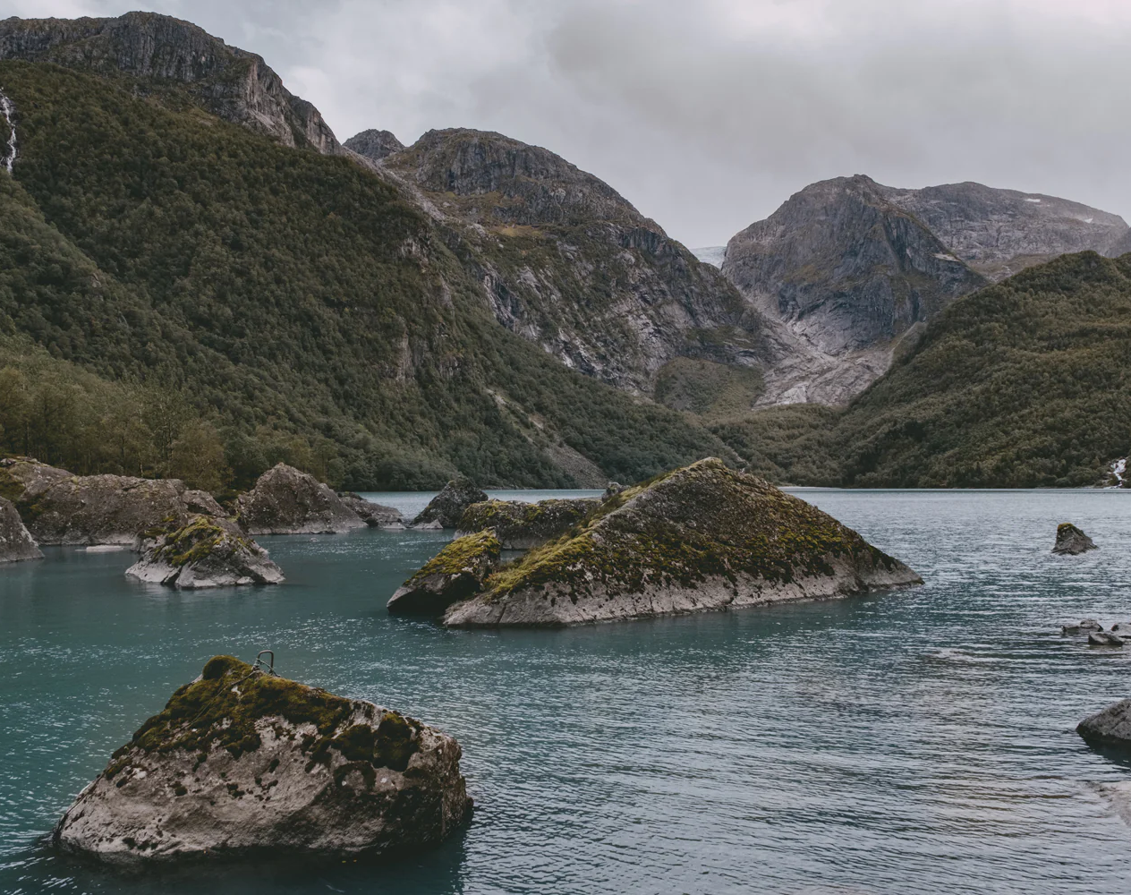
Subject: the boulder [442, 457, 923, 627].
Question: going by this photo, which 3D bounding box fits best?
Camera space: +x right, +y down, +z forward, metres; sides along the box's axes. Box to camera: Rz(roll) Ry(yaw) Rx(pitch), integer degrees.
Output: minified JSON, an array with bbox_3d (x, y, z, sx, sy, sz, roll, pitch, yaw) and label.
[{"bbox_3d":[3.700,2.067,24.939,13.600,3.400,6.000,1,-3,-32],"label":"boulder"}]

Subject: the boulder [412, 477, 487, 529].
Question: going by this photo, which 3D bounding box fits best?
[{"bbox_3d":[-7.700,3.679,65.907,4.800,3.350,4.300,0,-2,0],"label":"boulder"}]

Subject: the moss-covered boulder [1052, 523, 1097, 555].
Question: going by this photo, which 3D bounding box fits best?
[{"bbox_3d":[21.600,3.776,40.884,1.900,1.220,1.800,1,-2,-15],"label":"moss-covered boulder"}]

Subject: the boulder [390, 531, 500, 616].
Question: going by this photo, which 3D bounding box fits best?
[{"bbox_3d":[-2.800,2.783,22.109,2.300,1.750,2.300,1,-2,-15],"label":"boulder"}]

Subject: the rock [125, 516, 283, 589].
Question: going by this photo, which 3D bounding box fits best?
[{"bbox_3d":[-10.800,2.996,28.906,4.500,1.850,3.900,0,-2,5],"label":"rock"}]

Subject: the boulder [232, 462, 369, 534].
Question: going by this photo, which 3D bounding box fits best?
[{"bbox_3d":[-15.600,3.045,57.926,7.000,4.000,5.600,0,-2,0],"label":"boulder"}]

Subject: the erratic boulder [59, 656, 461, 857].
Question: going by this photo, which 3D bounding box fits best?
[{"bbox_3d":[-2.450,2.491,8.360,3.150,1.370,2.200,0,-2,-6],"label":"erratic boulder"}]

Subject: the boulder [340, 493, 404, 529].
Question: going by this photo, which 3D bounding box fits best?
[{"bbox_3d":[-12.700,4.177,63.886,4.300,2.200,3.300,0,-2,0],"label":"boulder"}]

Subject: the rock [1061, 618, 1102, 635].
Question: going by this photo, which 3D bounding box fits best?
[{"bbox_3d":[10.020,3.423,18.862,0.720,0.260,0.550,0,-2,5],"label":"rock"}]

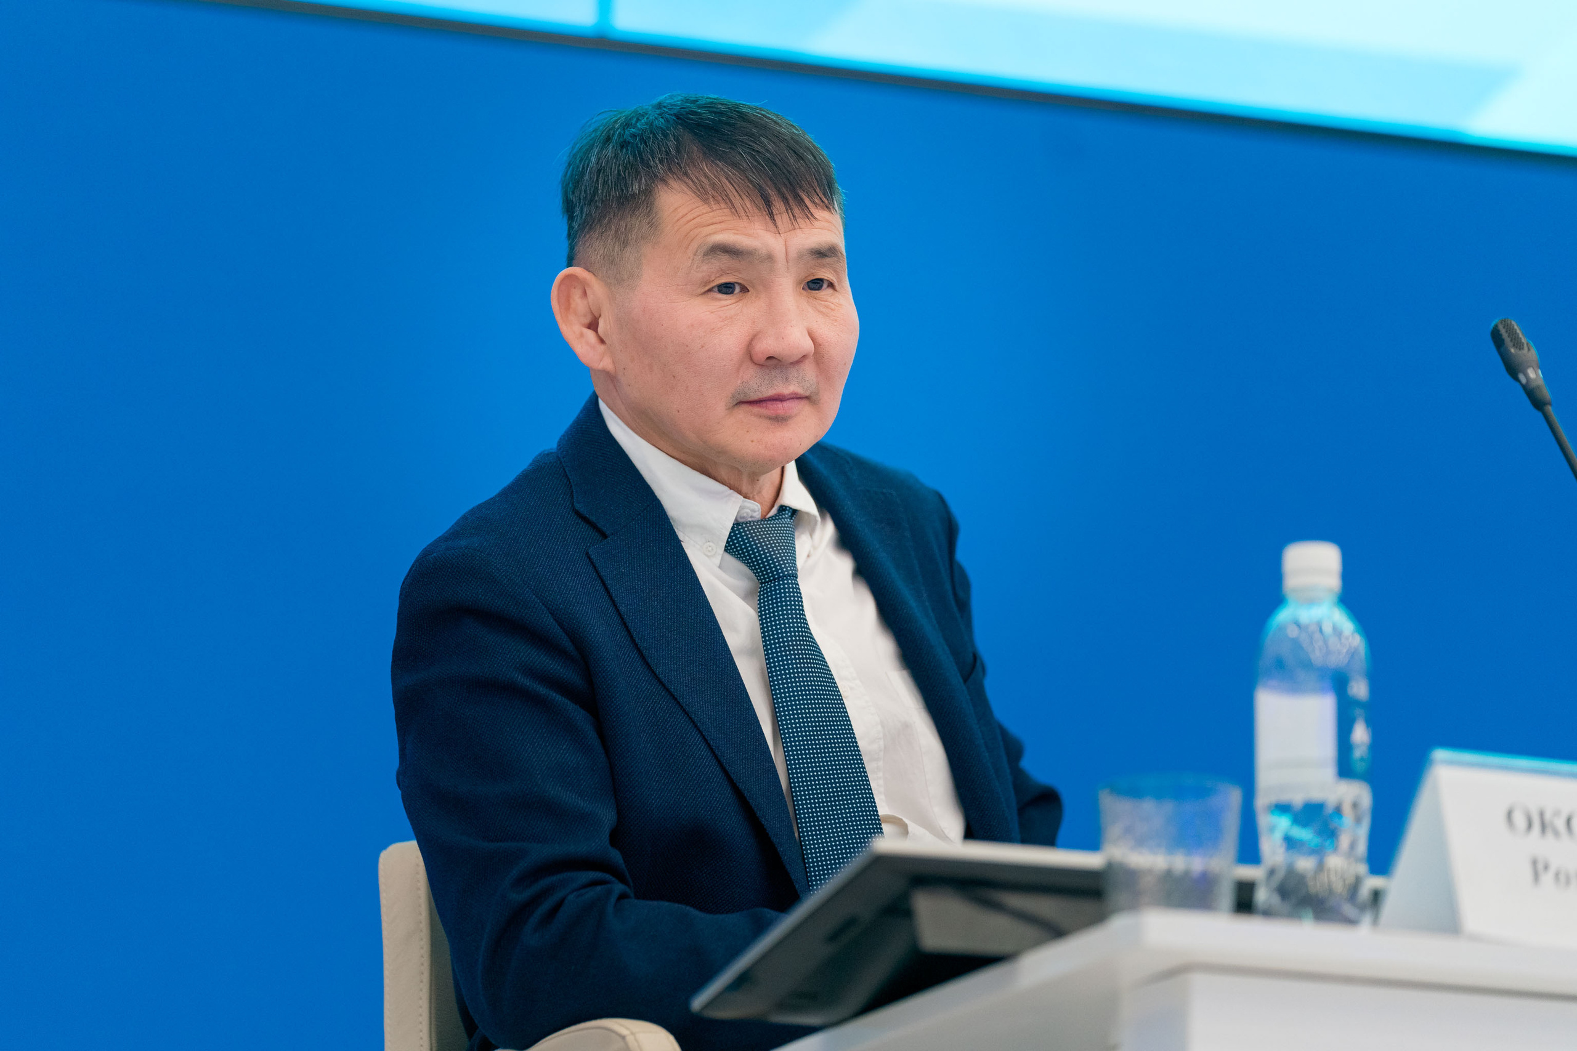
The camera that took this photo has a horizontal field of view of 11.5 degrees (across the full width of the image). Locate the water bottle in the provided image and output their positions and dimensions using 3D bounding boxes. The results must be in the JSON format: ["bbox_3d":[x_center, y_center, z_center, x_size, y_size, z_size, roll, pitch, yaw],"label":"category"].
[{"bbox_3d":[0.279,0.119,4.150,0.062,0.222,0.062,0,-13,0],"label":"water bottle"}]

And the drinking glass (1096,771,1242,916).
[{"bbox_3d":[0.202,0.179,4.110,0.075,0.086,0.075,0,-13,0],"label":"drinking glass"}]

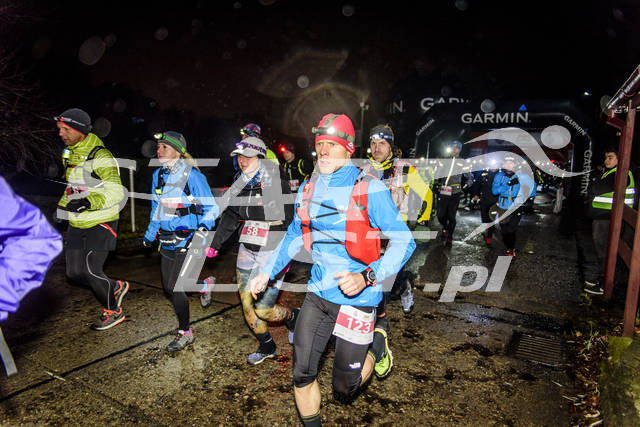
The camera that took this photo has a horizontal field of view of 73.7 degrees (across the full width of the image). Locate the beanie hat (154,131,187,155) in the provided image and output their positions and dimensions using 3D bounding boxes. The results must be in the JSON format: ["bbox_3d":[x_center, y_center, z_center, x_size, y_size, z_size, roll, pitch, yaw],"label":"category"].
[{"bbox_3d":[-1.068,-0.516,3.080,0.215,0.160,0.175,15,-5,-42],"label":"beanie hat"}]

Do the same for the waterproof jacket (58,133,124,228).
[{"bbox_3d":[-1.819,-0.273,3.420,0.470,0.700,0.380,6,8,38],"label":"waterproof jacket"}]

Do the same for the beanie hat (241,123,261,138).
[{"bbox_3d":[-0.741,-0.888,4.650,0.210,0.160,0.180,-4,7,-40],"label":"beanie hat"}]

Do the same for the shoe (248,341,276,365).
[{"bbox_3d":[-0.408,0.991,3.030,0.250,0.120,0.095,-9,11,-41],"label":"shoe"}]

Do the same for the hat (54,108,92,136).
[{"bbox_3d":[-1.877,-0.697,3.270,0.235,0.190,0.190,-5,10,-40],"label":"hat"}]

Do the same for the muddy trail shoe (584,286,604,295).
[{"bbox_3d":[3.222,0.894,5.000,0.270,0.100,0.100,8,10,41],"label":"muddy trail shoe"}]

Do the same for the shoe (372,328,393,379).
[{"bbox_3d":[0.354,0.801,2.440,0.110,0.280,0.100,-7,8,-40],"label":"shoe"}]

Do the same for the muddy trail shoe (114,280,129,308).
[{"bbox_3d":[-1.762,0.725,3.750,0.120,0.280,0.100,27,-12,-39],"label":"muddy trail shoe"}]

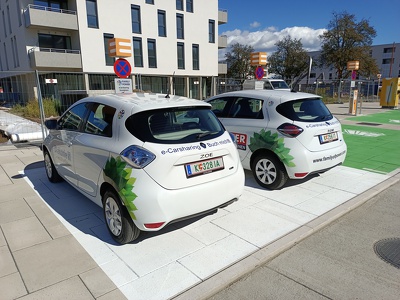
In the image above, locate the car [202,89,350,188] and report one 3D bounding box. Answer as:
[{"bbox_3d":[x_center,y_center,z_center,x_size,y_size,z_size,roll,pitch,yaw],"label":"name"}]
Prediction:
[{"bbox_3d":[0.860,-0.489,6.074,1.770,1.560,4.070,-10,16,-37],"label":"car"}]

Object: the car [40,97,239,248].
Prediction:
[{"bbox_3d":[-1.171,-0.115,4.516,1.770,1.560,4.070,-11,16,-38],"label":"car"}]

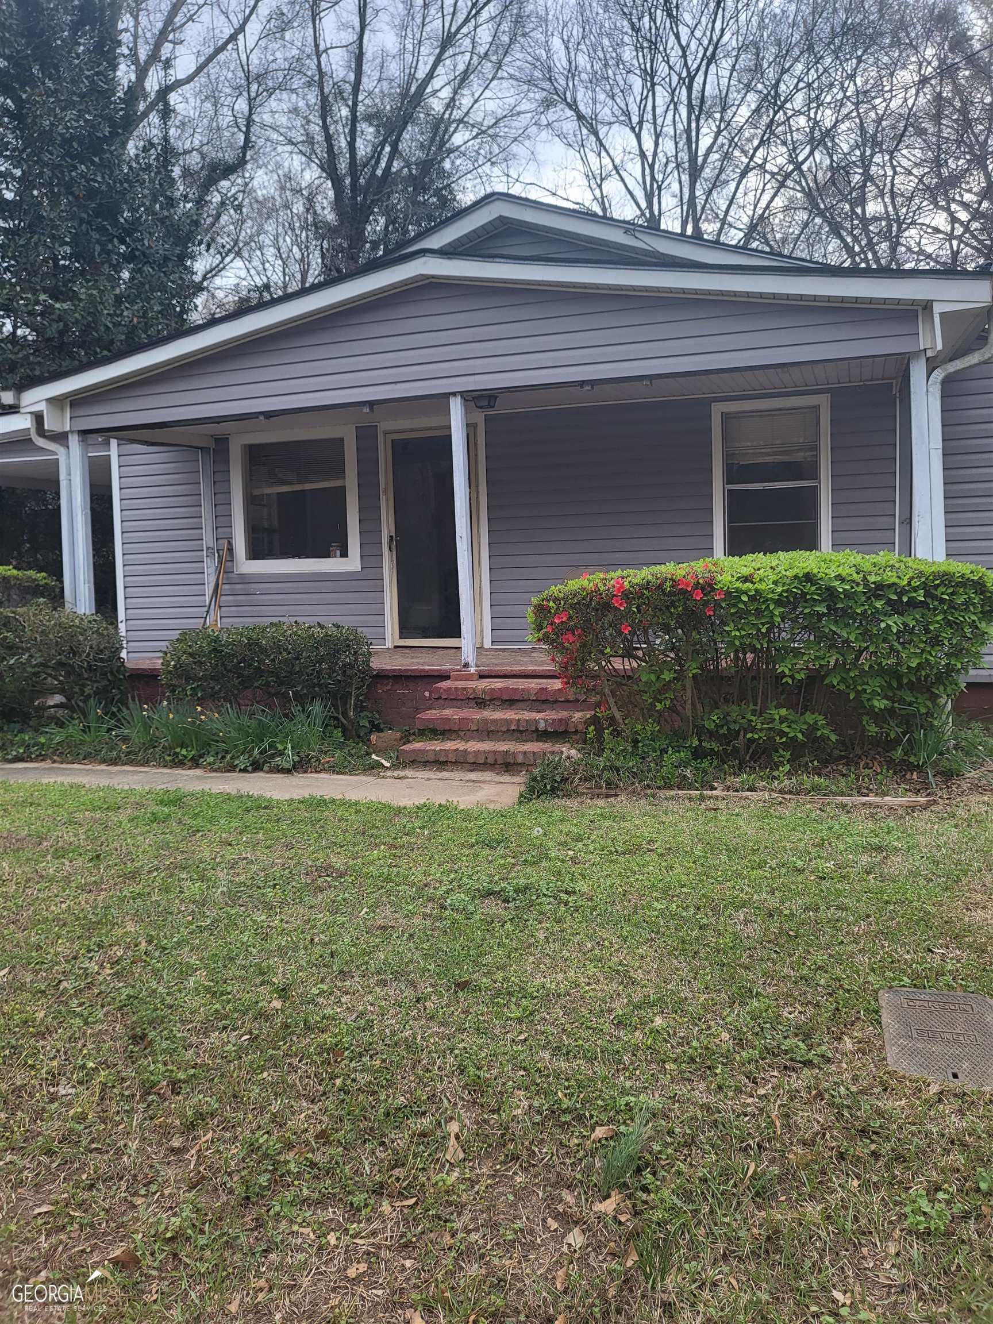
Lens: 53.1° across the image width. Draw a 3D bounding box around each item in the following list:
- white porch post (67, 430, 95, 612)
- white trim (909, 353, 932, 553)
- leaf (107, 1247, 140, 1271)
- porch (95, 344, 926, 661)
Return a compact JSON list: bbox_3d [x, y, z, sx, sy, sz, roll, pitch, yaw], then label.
[{"bbox_3d":[-3.518,-0.951,8.429,0.100,1.970,0.100,0,6,20],"label":"white porch post"},{"bbox_3d":[2.627,-0.922,6.164,0.090,1.970,0.090,0,6,20],"label":"white trim"},{"bbox_3d":[-0.726,1.163,1.936,0.062,0.026,0.048,-1,5,10],"label":"leaf"},{"bbox_3d":[-0.142,-1.061,8.109,6.600,2.060,1.860,0,6,20],"label":"porch"}]

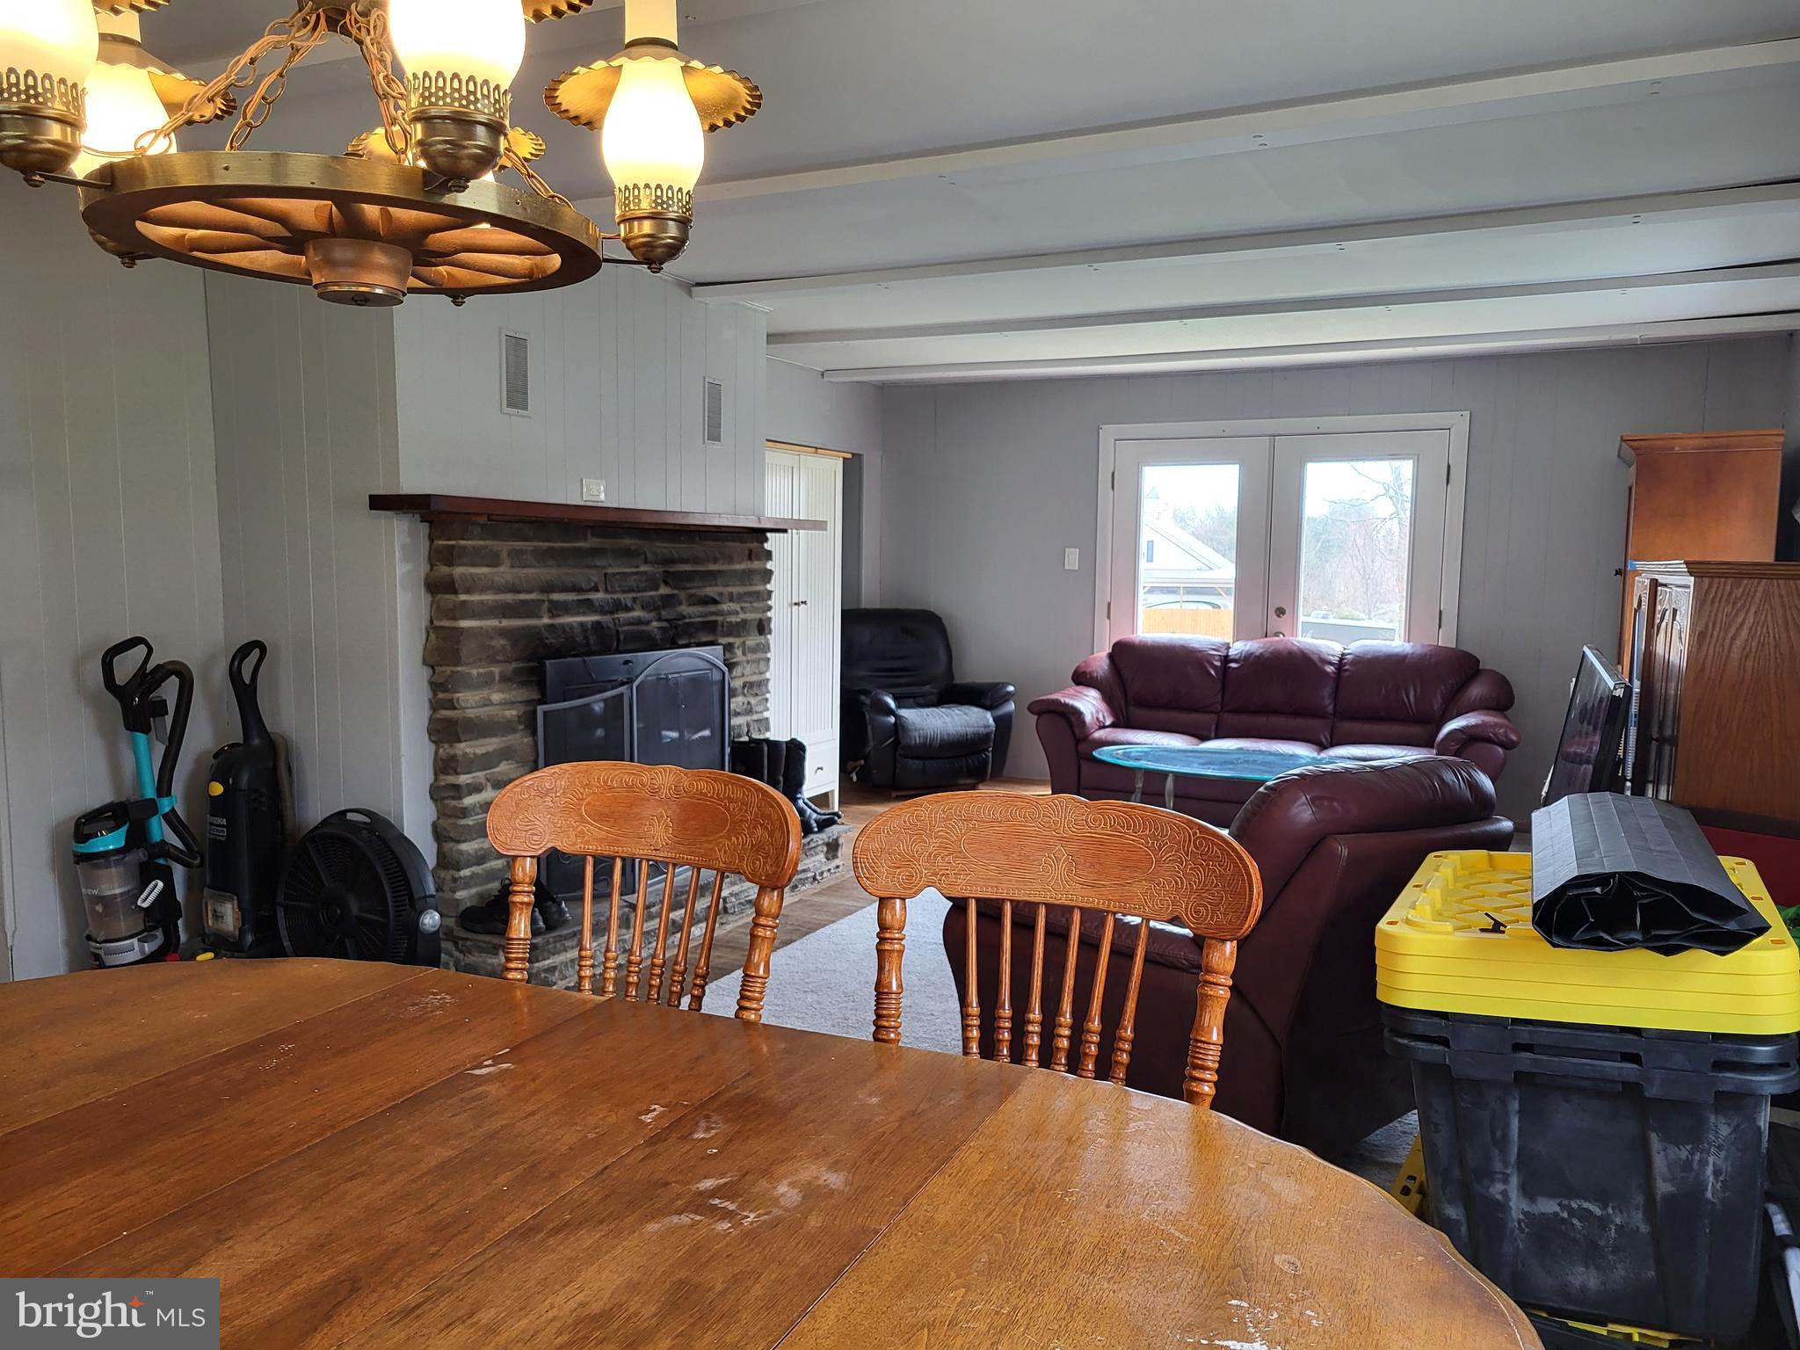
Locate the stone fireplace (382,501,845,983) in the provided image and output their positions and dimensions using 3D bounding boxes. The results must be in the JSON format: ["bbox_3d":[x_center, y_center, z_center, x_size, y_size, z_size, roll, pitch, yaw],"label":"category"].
[{"bbox_3d":[-0.872,0.148,5.122,0.620,1.540,2.250,3,6,26],"label":"stone fireplace"}]

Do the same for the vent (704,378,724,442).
[{"bbox_3d":[-0.787,-1.129,5.795,0.025,0.285,0.143,3,6,26],"label":"vent"}]

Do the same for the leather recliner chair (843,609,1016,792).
[{"bbox_3d":[0.115,0.144,8.065,0.930,1.040,0.950,-1,5,-19],"label":"leather recliner chair"}]

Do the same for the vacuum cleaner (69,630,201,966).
[{"bbox_3d":[-2.264,0.447,4.002,0.320,1.100,0.400,3,6,23],"label":"vacuum cleaner"}]

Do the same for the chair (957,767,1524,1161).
[{"bbox_3d":[0.870,0.616,3.455,1.060,0.940,1.000,-4,7,-43],"label":"chair"}]

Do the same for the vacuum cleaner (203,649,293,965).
[{"bbox_3d":[-2.121,0.430,4.382,0.330,1.090,0.340,3,6,26],"label":"vacuum cleaner"}]

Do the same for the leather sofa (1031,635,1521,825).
[{"bbox_3d":[1.994,0.279,7.240,2.400,0.950,0.930,3,6,26],"label":"leather sofa"}]

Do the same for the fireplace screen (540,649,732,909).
[{"bbox_3d":[-0.894,0.320,5.047,0.200,0.820,1.080,3,6,26],"label":"fireplace screen"}]

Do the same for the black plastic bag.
[{"bbox_3d":[1.099,0.287,1.998,0.300,0.120,0.620,4,6,29],"label":"black plastic bag"}]

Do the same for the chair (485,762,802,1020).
[{"bbox_3d":[-0.467,0.689,1.783,0.530,1.080,0.580,3,6,23],"label":"chair"}]

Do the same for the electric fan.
[{"bbox_3d":[-1.601,0.710,4.010,0.560,0.590,0.200,3,6,27],"label":"electric fan"}]

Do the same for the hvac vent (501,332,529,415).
[{"bbox_3d":[-1.323,-1.048,4.692,0.025,0.290,0.143,3,6,26],"label":"hvac vent"}]

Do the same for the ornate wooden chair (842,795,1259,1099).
[{"bbox_3d":[0.089,0.716,1.565,0.530,1.080,0.580,3,6,23],"label":"ornate wooden chair"}]

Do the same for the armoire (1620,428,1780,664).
[{"bbox_3d":[3.381,-0.057,5.869,0.560,1.880,1.050,3,6,27],"label":"armoire"}]

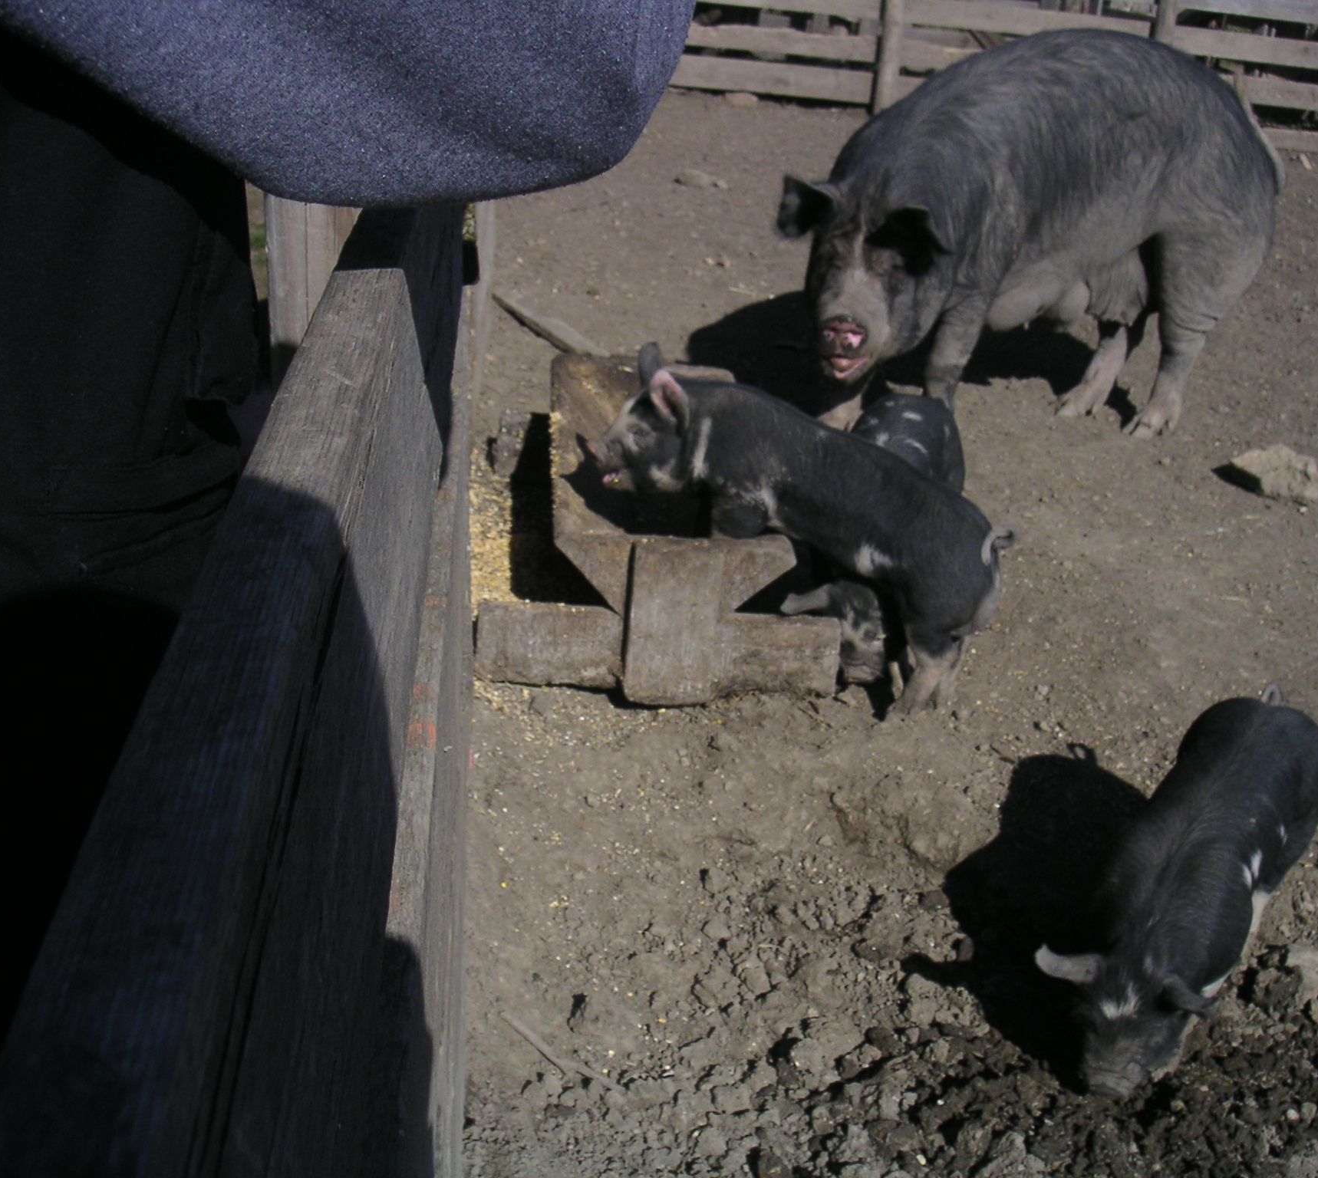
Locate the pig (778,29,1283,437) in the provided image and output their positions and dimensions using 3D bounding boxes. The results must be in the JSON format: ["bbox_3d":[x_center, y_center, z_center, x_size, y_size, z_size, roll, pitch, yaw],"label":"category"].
[{"bbox_3d":[0.875,-0.780,3.971,1.380,0.880,0.480,-12,28,-30],"label":"pig"}]

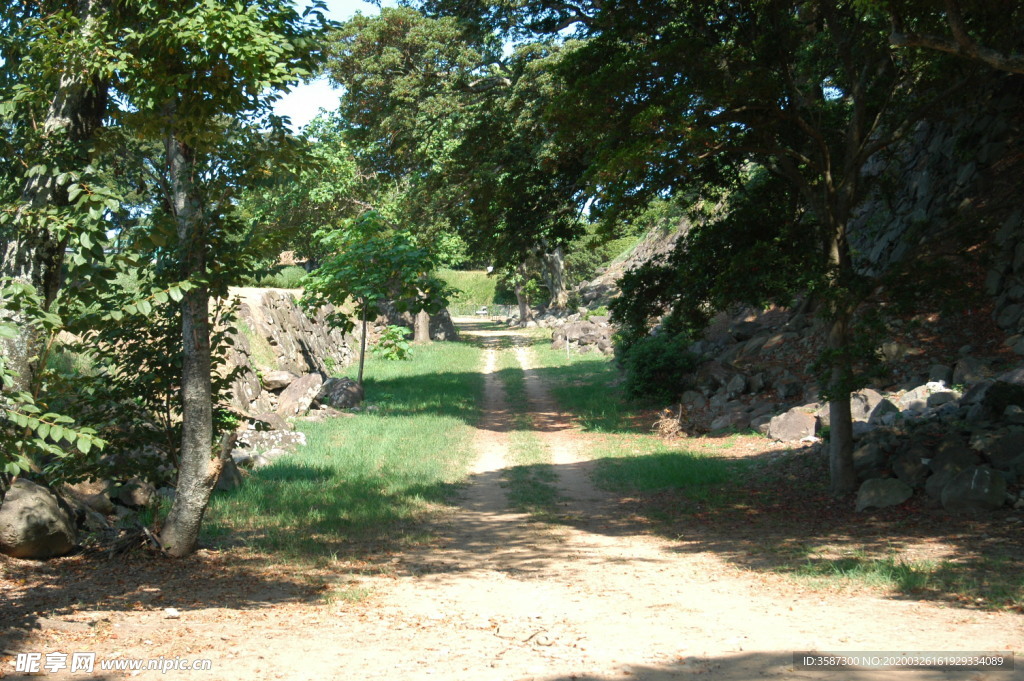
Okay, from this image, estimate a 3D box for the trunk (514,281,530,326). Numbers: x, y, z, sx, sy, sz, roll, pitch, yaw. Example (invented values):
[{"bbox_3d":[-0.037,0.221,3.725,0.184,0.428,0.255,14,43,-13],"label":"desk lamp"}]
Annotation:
[{"bbox_3d":[0.414,-1.530,67.000,0.500,1.900,0.500,-5,0,0],"label":"trunk"}]

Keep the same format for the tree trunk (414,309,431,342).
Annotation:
[{"bbox_3d":[-3.094,-0.536,56.000,0.540,1.200,0.540,0,0,0],"label":"tree trunk"}]

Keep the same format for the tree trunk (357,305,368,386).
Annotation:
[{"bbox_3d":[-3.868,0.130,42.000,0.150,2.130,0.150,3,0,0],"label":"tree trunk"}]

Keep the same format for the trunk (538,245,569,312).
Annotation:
[{"bbox_3d":[1.841,-2.761,71.000,1.050,2.900,0.950,-2,0,0],"label":"trunk"}]

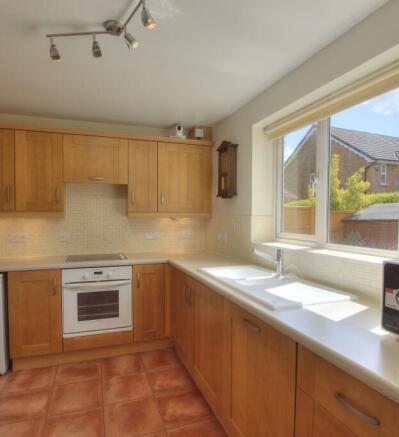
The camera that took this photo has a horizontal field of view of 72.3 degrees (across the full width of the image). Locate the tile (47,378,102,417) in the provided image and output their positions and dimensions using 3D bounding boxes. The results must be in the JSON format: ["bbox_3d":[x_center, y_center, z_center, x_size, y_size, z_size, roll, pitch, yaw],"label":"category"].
[{"bbox_3d":[-0.893,1.307,2.008,0.342,0.015,0.353,0,-1,-19],"label":"tile"}]

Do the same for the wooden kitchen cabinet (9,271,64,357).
[{"bbox_3d":[-1.463,0.802,2.557,0.391,0.717,0.570,0,-1,-19],"label":"wooden kitchen cabinet"}]

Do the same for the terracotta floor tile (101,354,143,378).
[{"bbox_3d":[-0.679,1.315,2.428,0.348,0.015,0.315,0,-1,-19],"label":"terracotta floor tile"}]

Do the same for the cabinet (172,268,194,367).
[{"bbox_3d":[0.112,0.801,2.424,0.570,0.723,0.700,0,-1,-19],"label":"cabinet"}]

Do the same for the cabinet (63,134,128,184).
[{"bbox_3d":[-1.056,-0.570,2.843,0.596,0.459,0.322,0,-1,-19],"label":"cabinet"}]

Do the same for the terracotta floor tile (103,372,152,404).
[{"bbox_3d":[-0.564,1.309,2.112,0.347,0.015,0.347,0,-1,-19],"label":"terracotta floor tile"}]

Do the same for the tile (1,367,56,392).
[{"bbox_3d":[-1.354,1.297,2.178,0.335,0.015,0.325,0,-1,-19],"label":"tile"}]

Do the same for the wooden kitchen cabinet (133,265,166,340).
[{"bbox_3d":[-0.576,0.812,2.894,0.298,0.723,0.570,0,-1,-19],"label":"wooden kitchen cabinet"}]

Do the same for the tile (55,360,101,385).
[{"bbox_3d":[-1.014,1.314,2.324,0.340,0.015,0.300,0,-1,-19],"label":"tile"}]

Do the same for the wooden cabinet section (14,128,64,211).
[{"bbox_3d":[-1.508,-0.430,2.645,0.389,0.722,0.320,0,1,-18],"label":"wooden cabinet section"}]

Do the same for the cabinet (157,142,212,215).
[{"bbox_3d":[-0.201,-0.426,3.142,0.610,0.740,0.322,0,-1,-19],"label":"cabinet"}]

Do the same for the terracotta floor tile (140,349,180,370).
[{"bbox_3d":[-0.351,1.317,2.549,0.330,0.015,0.330,0,-1,-19],"label":"terracotta floor tile"}]

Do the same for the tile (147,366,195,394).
[{"bbox_3d":[-0.233,1.296,2.186,0.335,0.015,0.335,0,-1,-19],"label":"tile"}]

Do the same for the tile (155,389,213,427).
[{"bbox_3d":[-0.111,1.303,1.893,0.335,0.015,0.348,0,-1,-19],"label":"tile"}]

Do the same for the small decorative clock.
[{"bbox_3d":[0.272,-0.467,2.684,0.120,0.544,0.240,0,-1,-19],"label":"small decorative clock"}]

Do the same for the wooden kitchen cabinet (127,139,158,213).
[{"bbox_3d":[-0.631,-0.427,2.991,0.303,0.740,0.322,0,-1,-19],"label":"wooden kitchen cabinet"}]

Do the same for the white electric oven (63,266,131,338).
[{"bbox_3d":[-0.993,0.744,2.708,0.597,0.598,0.560,0,-1,-19],"label":"white electric oven"}]

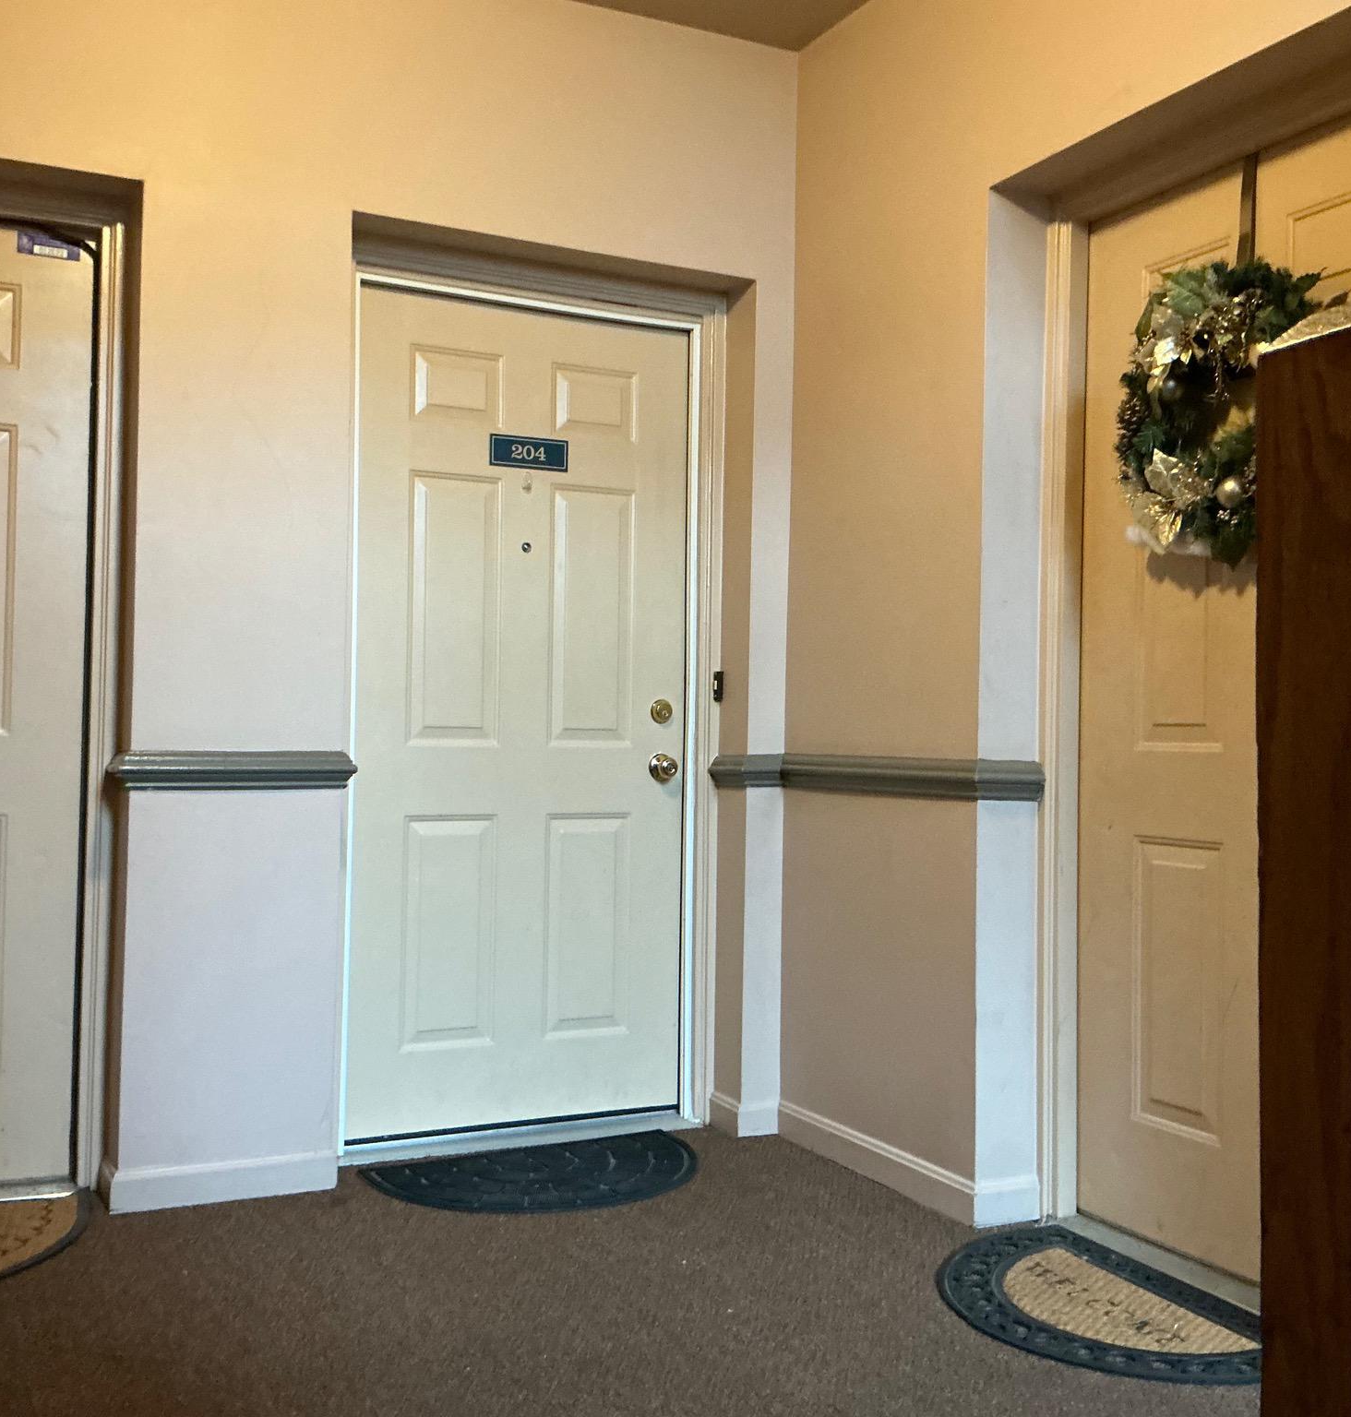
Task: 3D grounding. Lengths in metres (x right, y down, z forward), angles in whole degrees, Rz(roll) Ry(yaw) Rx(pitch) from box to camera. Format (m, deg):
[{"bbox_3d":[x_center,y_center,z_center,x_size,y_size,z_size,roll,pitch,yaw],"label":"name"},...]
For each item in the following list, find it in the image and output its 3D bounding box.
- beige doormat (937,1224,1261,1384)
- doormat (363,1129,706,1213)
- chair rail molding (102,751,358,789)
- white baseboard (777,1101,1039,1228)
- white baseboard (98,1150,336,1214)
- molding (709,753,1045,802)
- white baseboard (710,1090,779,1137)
[{"bbox_3d":[0.725,1.041,2.647,0.490,0.014,0.791,1,-1,-26],"label":"beige doormat"},{"bbox_3d":[-0.264,1.037,3.389,0.782,0.014,0.480,1,-1,-30],"label":"doormat"},{"bbox_3d":[-0.947,0.130,3.273,0.499,0.080,0.168,1,-1,-26],"label":"chair rail molding"},{"bbox_3d":[0.505,1.016,3.472,0.165,0.085,0.792,1,-1,-26],"label":"white baseboard"},{"bbox_3d":[-0.976,0.990,3.271,0.462,0.082,0.163,1,-1,-26],"label":"white baseboard"},{"bbox_3d":[0.429,0.152,3.510,0.299,0.081,0.948,1,-1,-26],"label":"molding"},{"bbox_3d":[0.177,1.016,3.837,0.113,0.086,0.145,1,-1,-26],"label":"white baseboard"}]

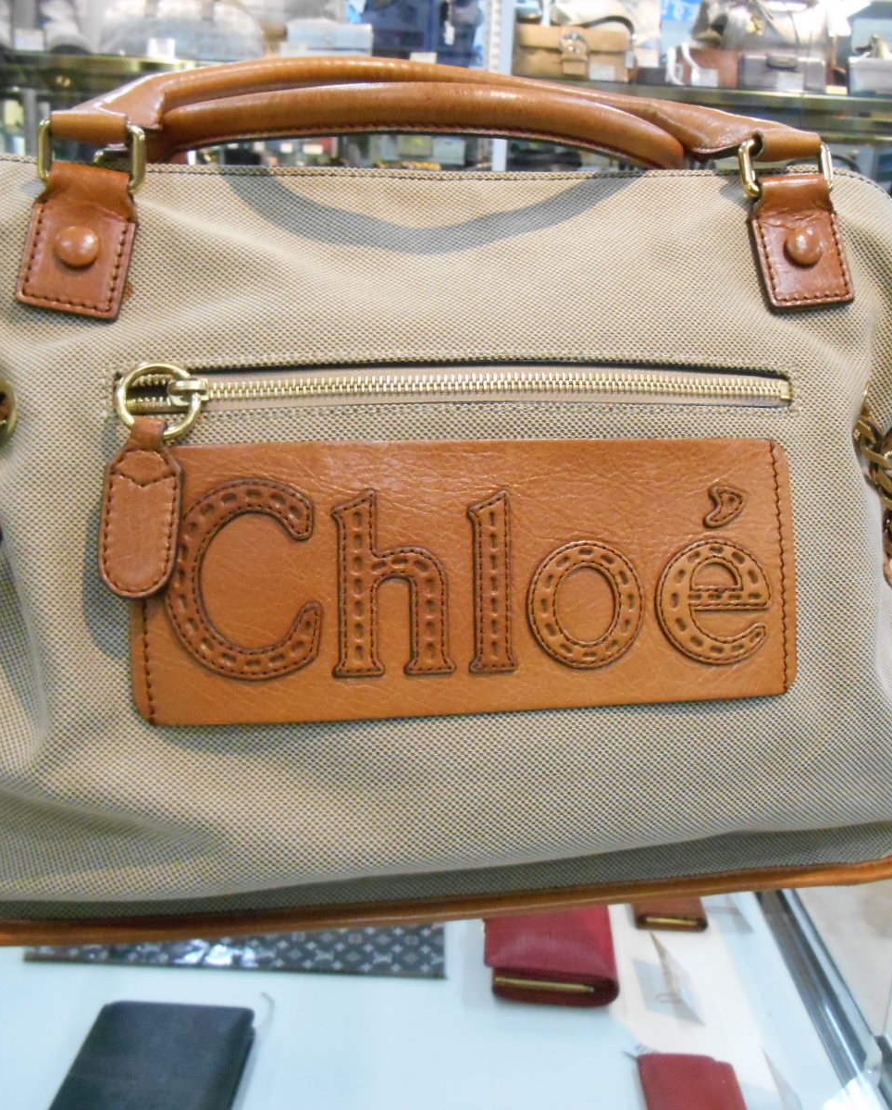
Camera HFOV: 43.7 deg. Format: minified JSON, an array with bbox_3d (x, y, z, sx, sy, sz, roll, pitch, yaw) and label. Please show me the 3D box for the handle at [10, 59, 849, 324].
[{"bbox_3d":[-0.003,-0.145,0.440,0.312,0.106,0.072,-1,7,-8],"label":"handle"}]

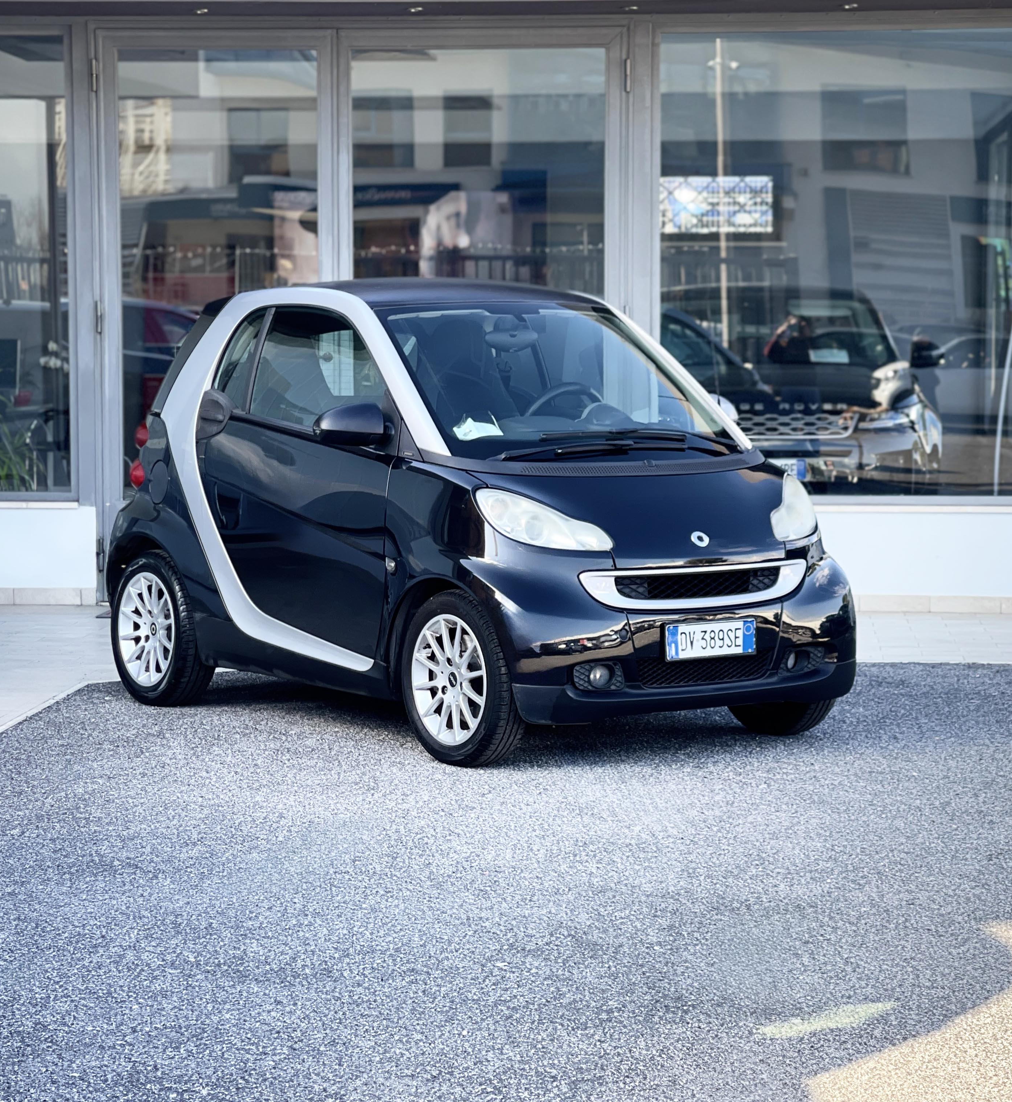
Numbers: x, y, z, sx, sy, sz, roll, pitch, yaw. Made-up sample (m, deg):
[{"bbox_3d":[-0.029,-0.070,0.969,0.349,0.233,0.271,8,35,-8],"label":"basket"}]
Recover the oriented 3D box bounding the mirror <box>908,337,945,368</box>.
[{"bbox_3d":[2.478,-1.170,16.000,0.225,0.180,0.140,0,5,5],"label":"mirror"}]

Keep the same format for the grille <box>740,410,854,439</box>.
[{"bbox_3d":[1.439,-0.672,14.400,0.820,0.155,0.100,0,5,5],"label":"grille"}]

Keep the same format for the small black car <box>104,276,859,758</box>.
[{"bbox_3d":[-0.112,-0.172,9.574,1.600,1.545,2.690,-3,6,-36],"label":"small black car"}]

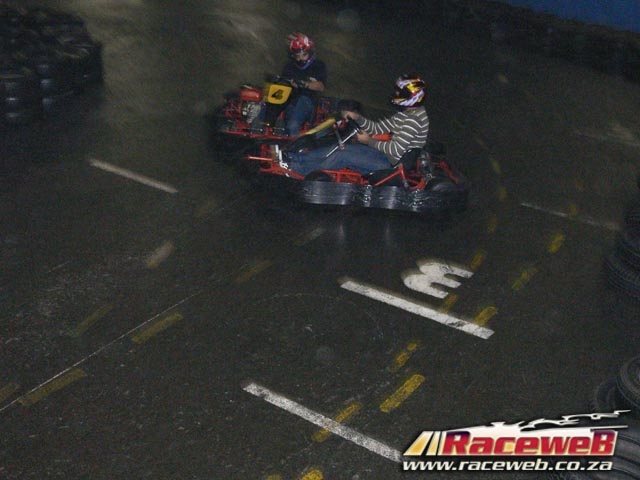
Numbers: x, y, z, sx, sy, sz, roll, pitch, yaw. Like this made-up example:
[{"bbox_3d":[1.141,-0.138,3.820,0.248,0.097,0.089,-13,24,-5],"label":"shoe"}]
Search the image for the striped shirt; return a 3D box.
[{"bbox_3d":[0.652,-0.918,7.377,0.570,0.460,0.460,4,25,11],"label":"striped shirt"}]

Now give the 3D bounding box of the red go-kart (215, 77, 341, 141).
[{"bbox_3d":[-0.293,-1.478,9.024,1.240,0.600,1.860,10,26,22],"label":"red go-kart"}]

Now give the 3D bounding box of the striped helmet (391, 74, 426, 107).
[{"bbox_3d":[0.773,-1.305,7.264,0.320,0.260,0.250,0,24,2],"label":"striped helmet"}]

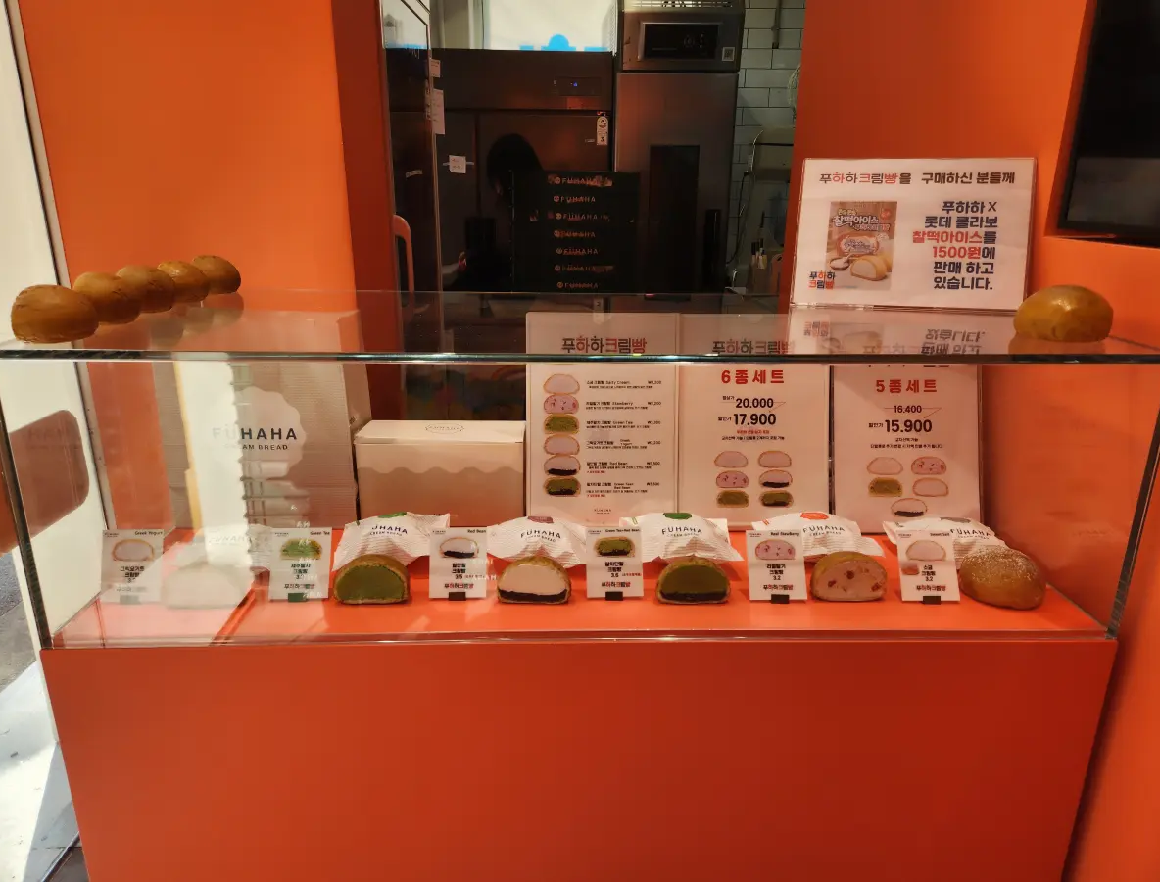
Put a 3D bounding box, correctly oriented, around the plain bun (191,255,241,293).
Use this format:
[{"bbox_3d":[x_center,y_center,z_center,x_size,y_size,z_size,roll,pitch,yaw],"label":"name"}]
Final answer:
[{"bbox_3d":[-0.545,-0.247,1.158,0.077,0.054,0.085,0,17,-3],"label":"plain bun"}]

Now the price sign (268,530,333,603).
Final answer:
[{"bbox_3d":[-0.326,0.143,0.912,0.068,0.081,0.015,0,-5,-2],"label":"price sign"}]

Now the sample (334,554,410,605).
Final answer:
[{"bbox_3d":[-0.236,0.151,0.900,0.085,0.054,0.050,0,17,-3],"label":"sample"}]

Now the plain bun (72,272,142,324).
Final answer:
[{"bbox_3d":[-0.538,-0.165,0.892,0.077,0.054,0.085,0,17,-3],"label":"plain bun"}]

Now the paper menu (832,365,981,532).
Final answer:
[{"bbox_3d":[0.457,-0.021,1.099,0.212,0.302,0.030,0,-1,-2],"label":"paper menu"}]

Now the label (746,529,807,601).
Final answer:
[{"bbox_3d":[0.229,0.146,0.910,0.066,0.081,0.020,-1,-6,-5],"label":"label"}]

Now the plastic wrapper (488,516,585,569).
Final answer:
[{"bbox_3d":[-0.061,0.125,1.006,0.150,0.058,0.105,3,17,8],"label":"plastic wrapper"}]

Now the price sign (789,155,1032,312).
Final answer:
[{"bbox_3d":[0.447,-0.282,1.057,0.297,0.208,0.020,5,-2,13],"label":"price sign"}]

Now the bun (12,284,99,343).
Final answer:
[{"bbox_3d":[-0.516,-0.126,0.767,0.073,0.054,0.074,0,17,-1],"label":"bun"}]

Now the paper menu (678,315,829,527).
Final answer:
[{"bbox_3d":[0.247,-0.027,1.113,0.214,0.304,0.020,0,1,-1],"label":"paper menu"}]

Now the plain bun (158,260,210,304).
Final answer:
[{"bbox_3d":[-0.536,-0.219,1.068,0.073,0.054,0.075,0,17,-1],"label":"plain bun"}]

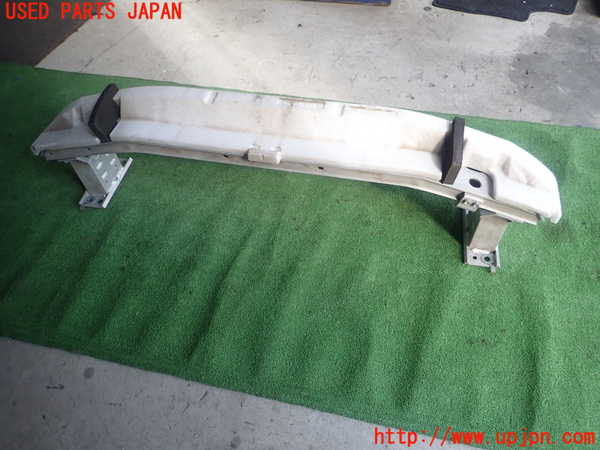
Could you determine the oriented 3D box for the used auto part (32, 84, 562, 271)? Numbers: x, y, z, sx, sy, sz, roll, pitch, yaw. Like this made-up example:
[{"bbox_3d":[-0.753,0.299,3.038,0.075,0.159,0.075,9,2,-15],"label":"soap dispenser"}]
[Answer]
[{"bbox_3d":[-0.075,-0.141,1.015,1.255,0.291,0.186,8,53,12],"label":"used auto part"}]

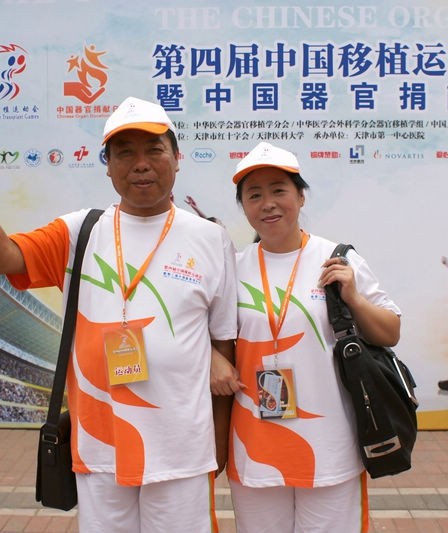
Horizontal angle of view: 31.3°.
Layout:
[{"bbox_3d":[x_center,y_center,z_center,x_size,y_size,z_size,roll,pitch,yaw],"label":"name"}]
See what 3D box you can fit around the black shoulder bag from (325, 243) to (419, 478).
[{"bbox_3d":[0.388,0.208,2.060,0.170,0.550,0.340,-12,4,15],"label":"black shoulder bag"}]

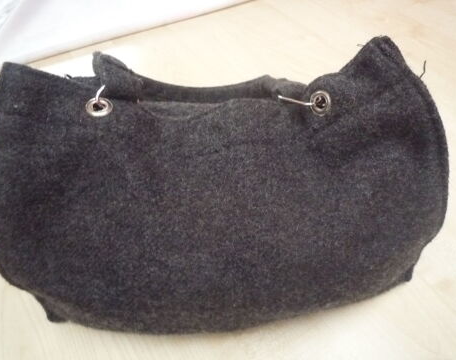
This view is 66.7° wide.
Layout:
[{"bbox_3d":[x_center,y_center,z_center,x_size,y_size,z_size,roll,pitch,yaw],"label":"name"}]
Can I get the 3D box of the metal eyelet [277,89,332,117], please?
[{"bbox_3d":[0.067,-0.067,0.300,0.047,0.014,0.024,3,86,15],"label":"metal eyelet"}]

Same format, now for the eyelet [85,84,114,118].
[{"bbox_3d":[-0.108,-0.066,0.288,0.022,0.013,0.028,1,73,-6],"label":"eyelet"}]

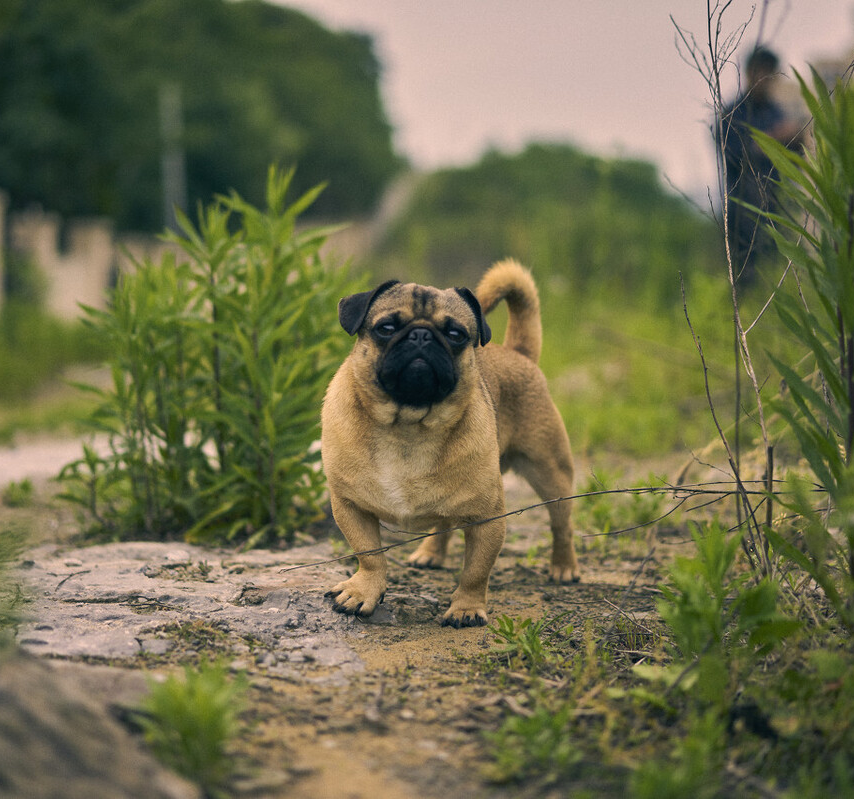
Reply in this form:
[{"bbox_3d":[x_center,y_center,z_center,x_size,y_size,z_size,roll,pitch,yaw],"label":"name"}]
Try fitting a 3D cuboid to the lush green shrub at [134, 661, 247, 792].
[{"bbox_3d":[-0.169,0.233,1.310,0.080,0.086,0.078,0,4,0],"label":"lush green shrub"}]

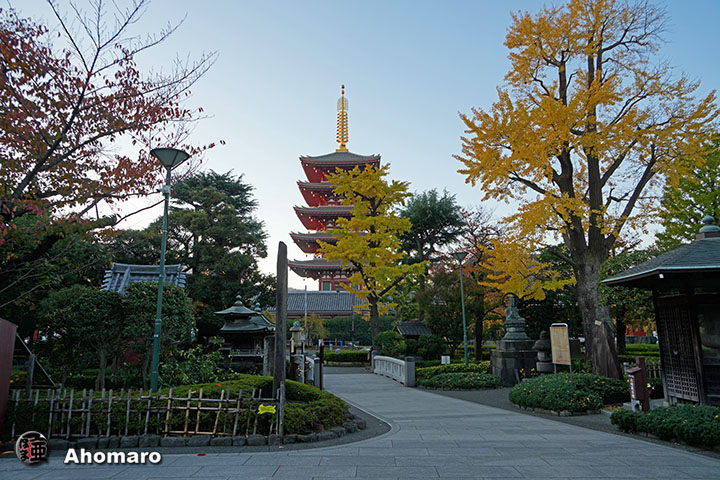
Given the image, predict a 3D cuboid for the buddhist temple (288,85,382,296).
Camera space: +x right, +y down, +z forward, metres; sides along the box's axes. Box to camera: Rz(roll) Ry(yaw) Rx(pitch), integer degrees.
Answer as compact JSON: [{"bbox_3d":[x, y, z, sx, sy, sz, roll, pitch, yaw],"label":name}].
[{"bbox_3d":[-3.525,-8.124,95.590,17.000,49.000,17.000,-1,-12,1],"label":"buddhist temple"}]

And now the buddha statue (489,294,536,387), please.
[{"bbox_3d":[4.643,2.977,14.648,1.300,2.750,1.300,4,-11,-20],"label":"buddha statue"}]

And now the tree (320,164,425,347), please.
[{"bbox_3d":[0.625,1.058,24.733,5.500,10.300,5.200,0,-11,0],"label":"tree"}]

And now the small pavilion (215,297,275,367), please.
[{"bbox_3d":[-5.291,4.336,22.086,2.600,3.450,2.600,1,-12,-8],"label":"small pavilion"}]

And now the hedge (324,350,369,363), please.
[{"bbox_3d":[-0.896,7.216,29.656,3.200,0.800,1.500,0,-12,0],"label":"hedge"}]

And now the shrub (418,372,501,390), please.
[{"bbox_3d":[2.867,3.947,13.550,2.500,0.450,1.450,0,-11,0],"label":"shrub"}]

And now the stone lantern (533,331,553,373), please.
[{"bbox_3d":[6.709,4.215,17.502,0.800,1.700,0.800,0,-12,0],"label":"stone lantern"}]

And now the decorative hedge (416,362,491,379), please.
[{"bbox_3d":[3.613,5.057,18.354,2.950,0.570,1.500,0,-12,0],"label":"decorative hedge"}]

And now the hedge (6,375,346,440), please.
[{"bbox_3d":[-2.724,3.059,9.176,5.100,0.830,3.800,0,-12,-4],"label":"hedge"}]

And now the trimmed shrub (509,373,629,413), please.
[{"bbox_3d":[4.694,3.247,10.374,2.750,0.630,1.950,4,-11,-20],"label":"trimmed shrub"}]

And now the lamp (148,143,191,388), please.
[{"bbox_3d":[-3.277,0.680,7.914,0.680,4.630,0.680,0,-11,0],"label":"lamp"}]

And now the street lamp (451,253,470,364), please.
[{"bbox_3d":[3.942,2.687,18.215,0.650,4.550,0.650,0,-11,0],"label":"street lamp"}]

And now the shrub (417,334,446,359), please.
[{"bbox_3d":[3.775,5.817,25.343,1.600,1.550,1.500,0,-12,0],"label":"shrub"}]

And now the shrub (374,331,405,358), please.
[{"bbox_3d":[1.351,4.871,21.773,1.400,1.500,1.350,0,-11,0],"label":"shrub"}]

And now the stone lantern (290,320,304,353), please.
[{"bbox_3d":[-2.733,4.683,20.991,0.650,2.200,0.650,0,-12,0],"label":"stone lantern"}]

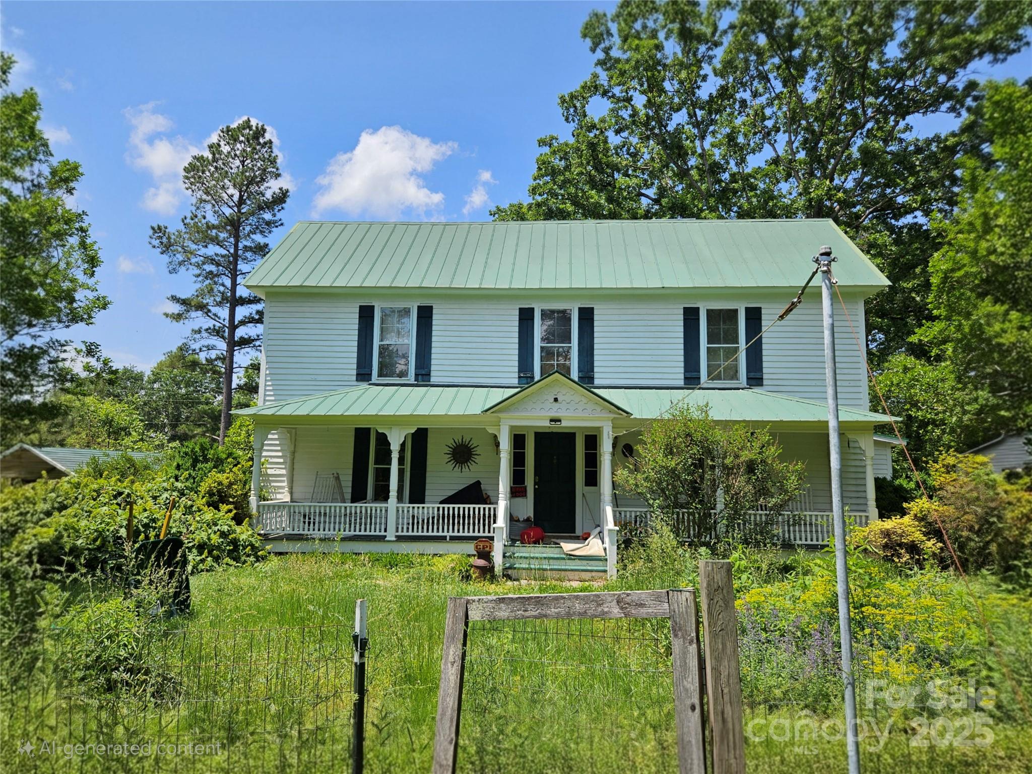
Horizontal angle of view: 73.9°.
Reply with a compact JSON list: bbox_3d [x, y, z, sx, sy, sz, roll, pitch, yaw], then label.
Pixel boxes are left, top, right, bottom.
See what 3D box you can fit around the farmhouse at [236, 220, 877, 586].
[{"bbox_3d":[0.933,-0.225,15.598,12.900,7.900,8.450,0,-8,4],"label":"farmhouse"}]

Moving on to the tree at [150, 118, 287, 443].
[{"bbox_3d":[-15.919,-4.302,35.902,7.307,20.726,6.941,0,-8,4],"label":"tree"}]

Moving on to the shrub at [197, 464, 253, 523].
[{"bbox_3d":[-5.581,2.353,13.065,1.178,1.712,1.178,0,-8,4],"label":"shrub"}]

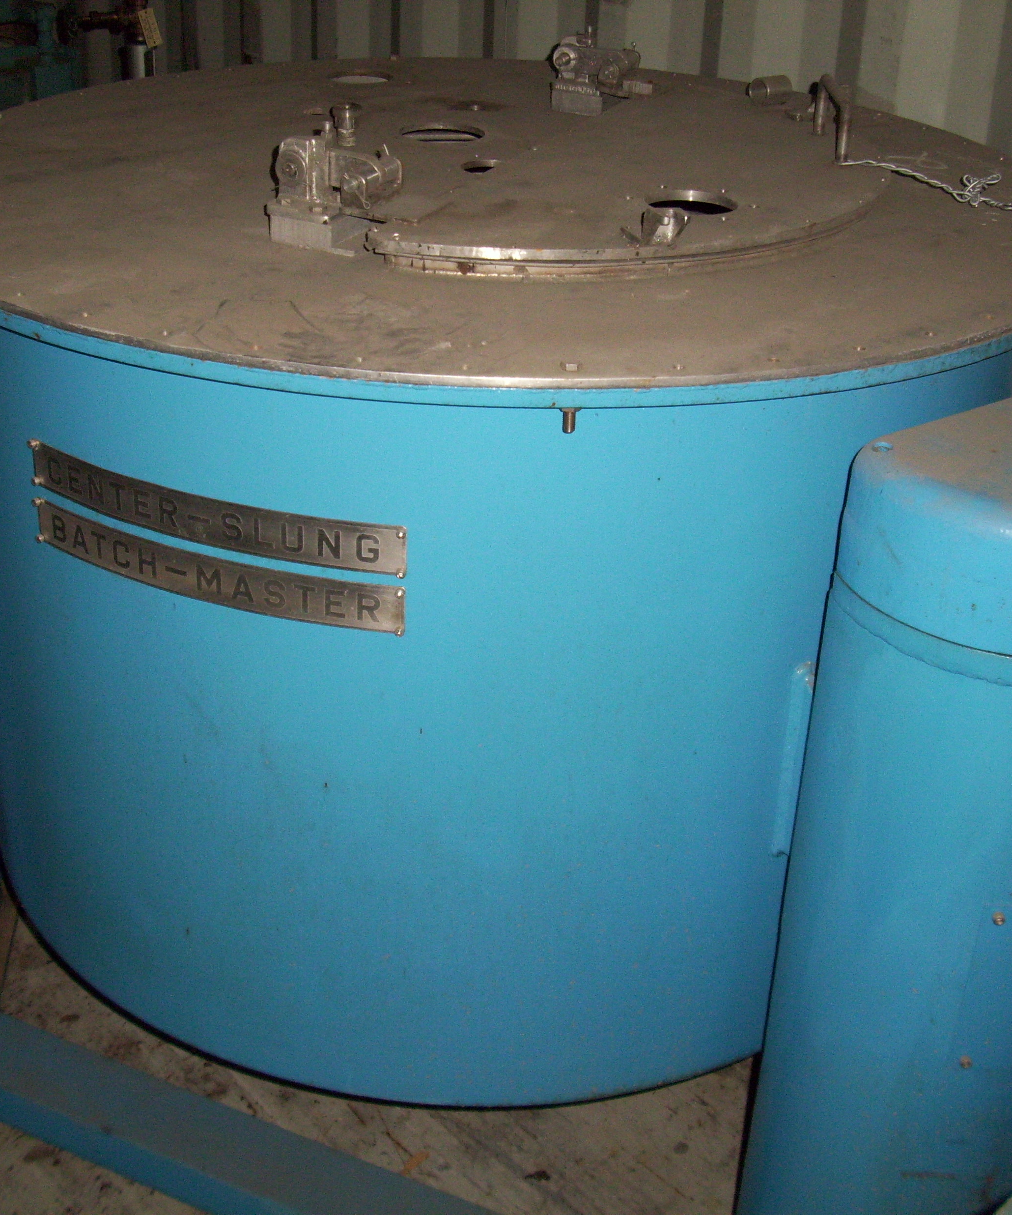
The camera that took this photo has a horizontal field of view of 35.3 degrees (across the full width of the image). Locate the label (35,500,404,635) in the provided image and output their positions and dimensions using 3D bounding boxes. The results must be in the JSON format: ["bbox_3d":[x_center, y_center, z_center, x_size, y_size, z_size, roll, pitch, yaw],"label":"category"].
[{"bbox_3d":[-0.261,-0.031,1.361,0.376,0.044,0.031,14,31,19],"label":"label"}]

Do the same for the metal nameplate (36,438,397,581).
[{"bbox_3d":[-0.259,-0.080,1.333,0.376,0.044,0.031,14,31,19],"label":"metal nameplate"}]

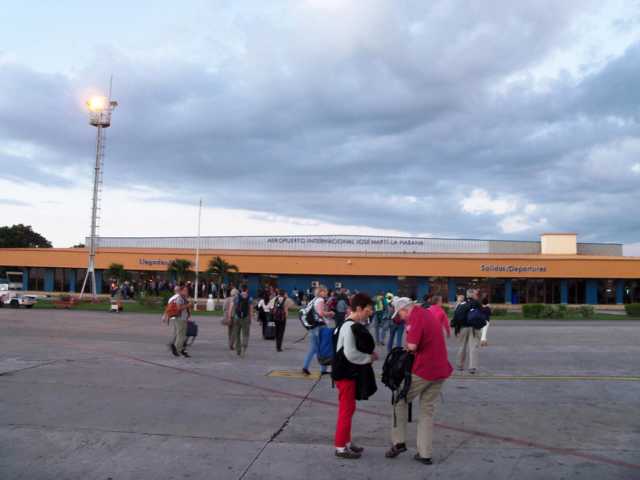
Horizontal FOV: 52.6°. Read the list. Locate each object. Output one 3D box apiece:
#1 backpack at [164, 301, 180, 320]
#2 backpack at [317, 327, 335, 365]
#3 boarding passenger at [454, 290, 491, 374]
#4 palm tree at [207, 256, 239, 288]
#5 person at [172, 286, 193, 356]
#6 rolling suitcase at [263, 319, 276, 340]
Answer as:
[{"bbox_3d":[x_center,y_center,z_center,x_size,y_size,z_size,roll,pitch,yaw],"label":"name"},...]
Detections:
[{"bbox_3d":[-3.476,1.662,15.252,0.270,0.460,0.320,2,-4,-11],"label":"backpack"},{"bbox_3d":[0.068,1.032,6.300,0.190,0.420,0.290,1,-5,3],"label":"backpack"},{"bbox_3d":[3.172,1.877,13.461,0.660,1.750,0.520,1,-4,7],"label":"boarding passenger"},{"bbox_3d":[-9.040,3.709,60.000,2.900,4.265,2.900,1,-4,0],"label":"palm tree"},{"bbox_3d":[-3.248,1.880,15.232,0.500,1.730,0.500,2,-4,-11],"label":"person"},{"bbox_3d":[-1.623,2.877,20.800,0.430,0.680,0.300,1,-5,0],"label":"rolling suitcase"}]

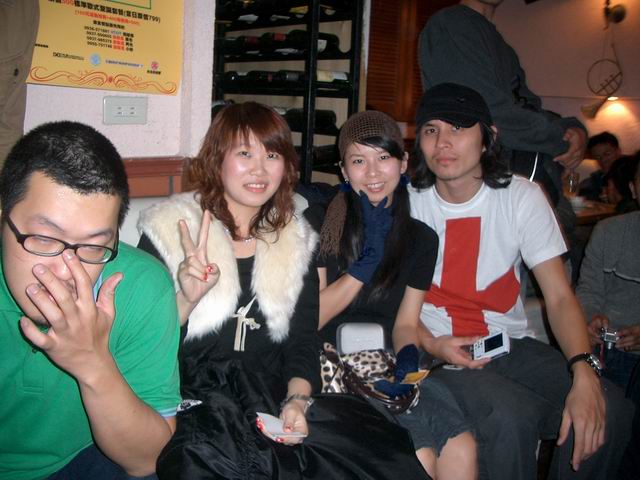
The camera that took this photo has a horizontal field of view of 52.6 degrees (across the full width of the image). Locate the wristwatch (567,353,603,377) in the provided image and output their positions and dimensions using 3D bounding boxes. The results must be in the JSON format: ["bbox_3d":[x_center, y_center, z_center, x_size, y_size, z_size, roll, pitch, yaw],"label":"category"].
[{"bbox_3d":[0.522,0.250,1.280,0.056,0.038,0.064,-28,-39,20],"label":"wristwatch"}]

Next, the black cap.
[{"bbox_3d":[0.321,-0.318,1.540,0.178,0.120,0.245,0,7,4],"label":"black cap"}]

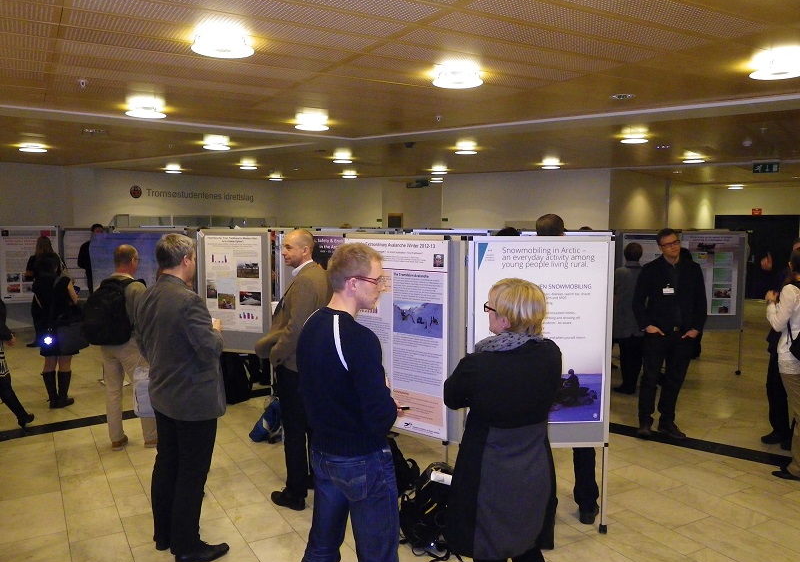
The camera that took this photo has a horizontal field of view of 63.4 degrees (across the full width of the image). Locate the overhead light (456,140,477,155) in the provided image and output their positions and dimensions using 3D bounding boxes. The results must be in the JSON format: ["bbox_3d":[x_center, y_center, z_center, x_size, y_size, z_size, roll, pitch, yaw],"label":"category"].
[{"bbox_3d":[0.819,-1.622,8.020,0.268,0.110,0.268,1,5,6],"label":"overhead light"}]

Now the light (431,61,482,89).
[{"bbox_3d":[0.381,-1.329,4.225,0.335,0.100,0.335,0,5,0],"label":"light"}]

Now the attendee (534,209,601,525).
[{"bbox_3d":[1.006,0.542,3.950,0.520,1.880,0.360,1,5,4],"label":"attendee"}]

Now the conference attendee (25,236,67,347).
[{"bbox_3d":[-5.223,0.125,9.550,0.480,1.630,0.360,-2,6,-22],"label":"conference attendee"}]

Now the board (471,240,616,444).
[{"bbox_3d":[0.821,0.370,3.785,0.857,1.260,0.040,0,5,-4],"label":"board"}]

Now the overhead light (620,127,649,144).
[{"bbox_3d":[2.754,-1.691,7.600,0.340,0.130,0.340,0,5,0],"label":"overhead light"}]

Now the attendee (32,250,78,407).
[{"bbox_3d":[-3.530,0.481,6.651,0.500,1.580,0.420,4,6,37],"label":"attendee"}]

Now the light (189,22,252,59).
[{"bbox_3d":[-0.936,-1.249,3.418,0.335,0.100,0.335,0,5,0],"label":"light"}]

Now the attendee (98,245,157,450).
[{"bbox_3d":[-2.263,0.543,5.442,0.500,1.700,0.380,3,6,25],"label":"attendee"}]

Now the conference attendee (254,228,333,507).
[{"bbox_3d":[-0.709,0.574,4.349,0.460,1.820,0.520,1,5,6],"label":"conference attendee"}]

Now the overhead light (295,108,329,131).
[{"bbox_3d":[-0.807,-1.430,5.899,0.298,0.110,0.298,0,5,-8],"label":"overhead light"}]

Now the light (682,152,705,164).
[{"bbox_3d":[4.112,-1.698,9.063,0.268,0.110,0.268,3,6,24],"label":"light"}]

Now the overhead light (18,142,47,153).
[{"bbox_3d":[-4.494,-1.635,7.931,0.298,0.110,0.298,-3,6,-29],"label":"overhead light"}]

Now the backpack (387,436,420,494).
[{"bbox_3d":[-0.025,1.274,4.637,0.330,0.410,0.260,0,5,0],"label":"backpack"}]

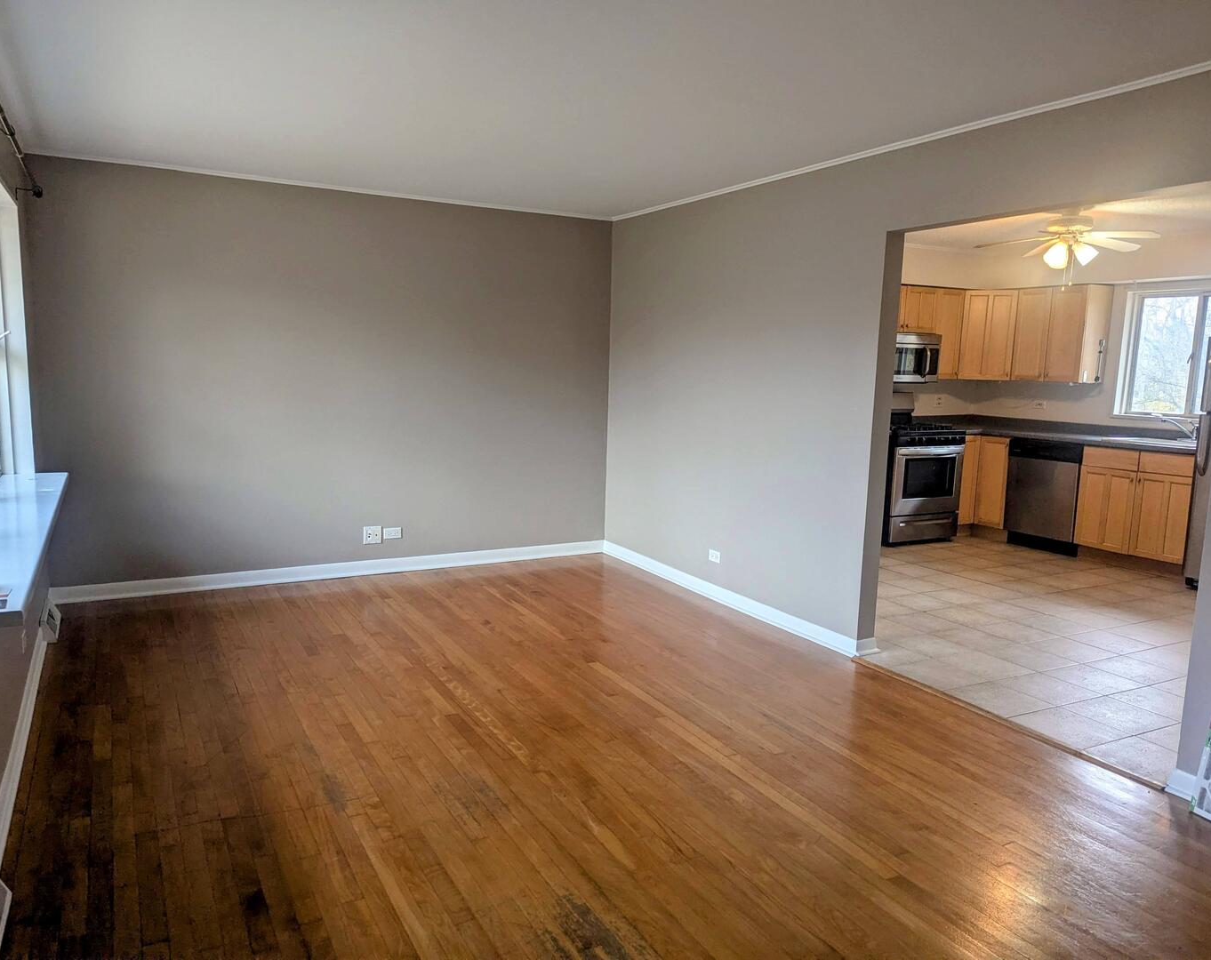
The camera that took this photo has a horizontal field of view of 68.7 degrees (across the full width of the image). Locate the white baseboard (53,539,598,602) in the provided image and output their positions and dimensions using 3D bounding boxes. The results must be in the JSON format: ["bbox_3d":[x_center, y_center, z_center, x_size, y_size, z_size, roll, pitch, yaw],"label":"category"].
[{"bbox_3d":[-1.530,0.564,5.705,3.490,0.090,0.028,-3,9,-29],"label":"white baseboard"}]

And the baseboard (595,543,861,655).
[{"bbox_3d":[0.605,0.663,5.438,0.028,0.090,2.575,-3,9,-29],"label":"baseboard"}]

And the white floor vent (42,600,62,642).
[{"bbox_3d":[-2.783,0.706,4.441,0.066,0.108,0.435,-3,9,-29],"label":"white floor vent"}]

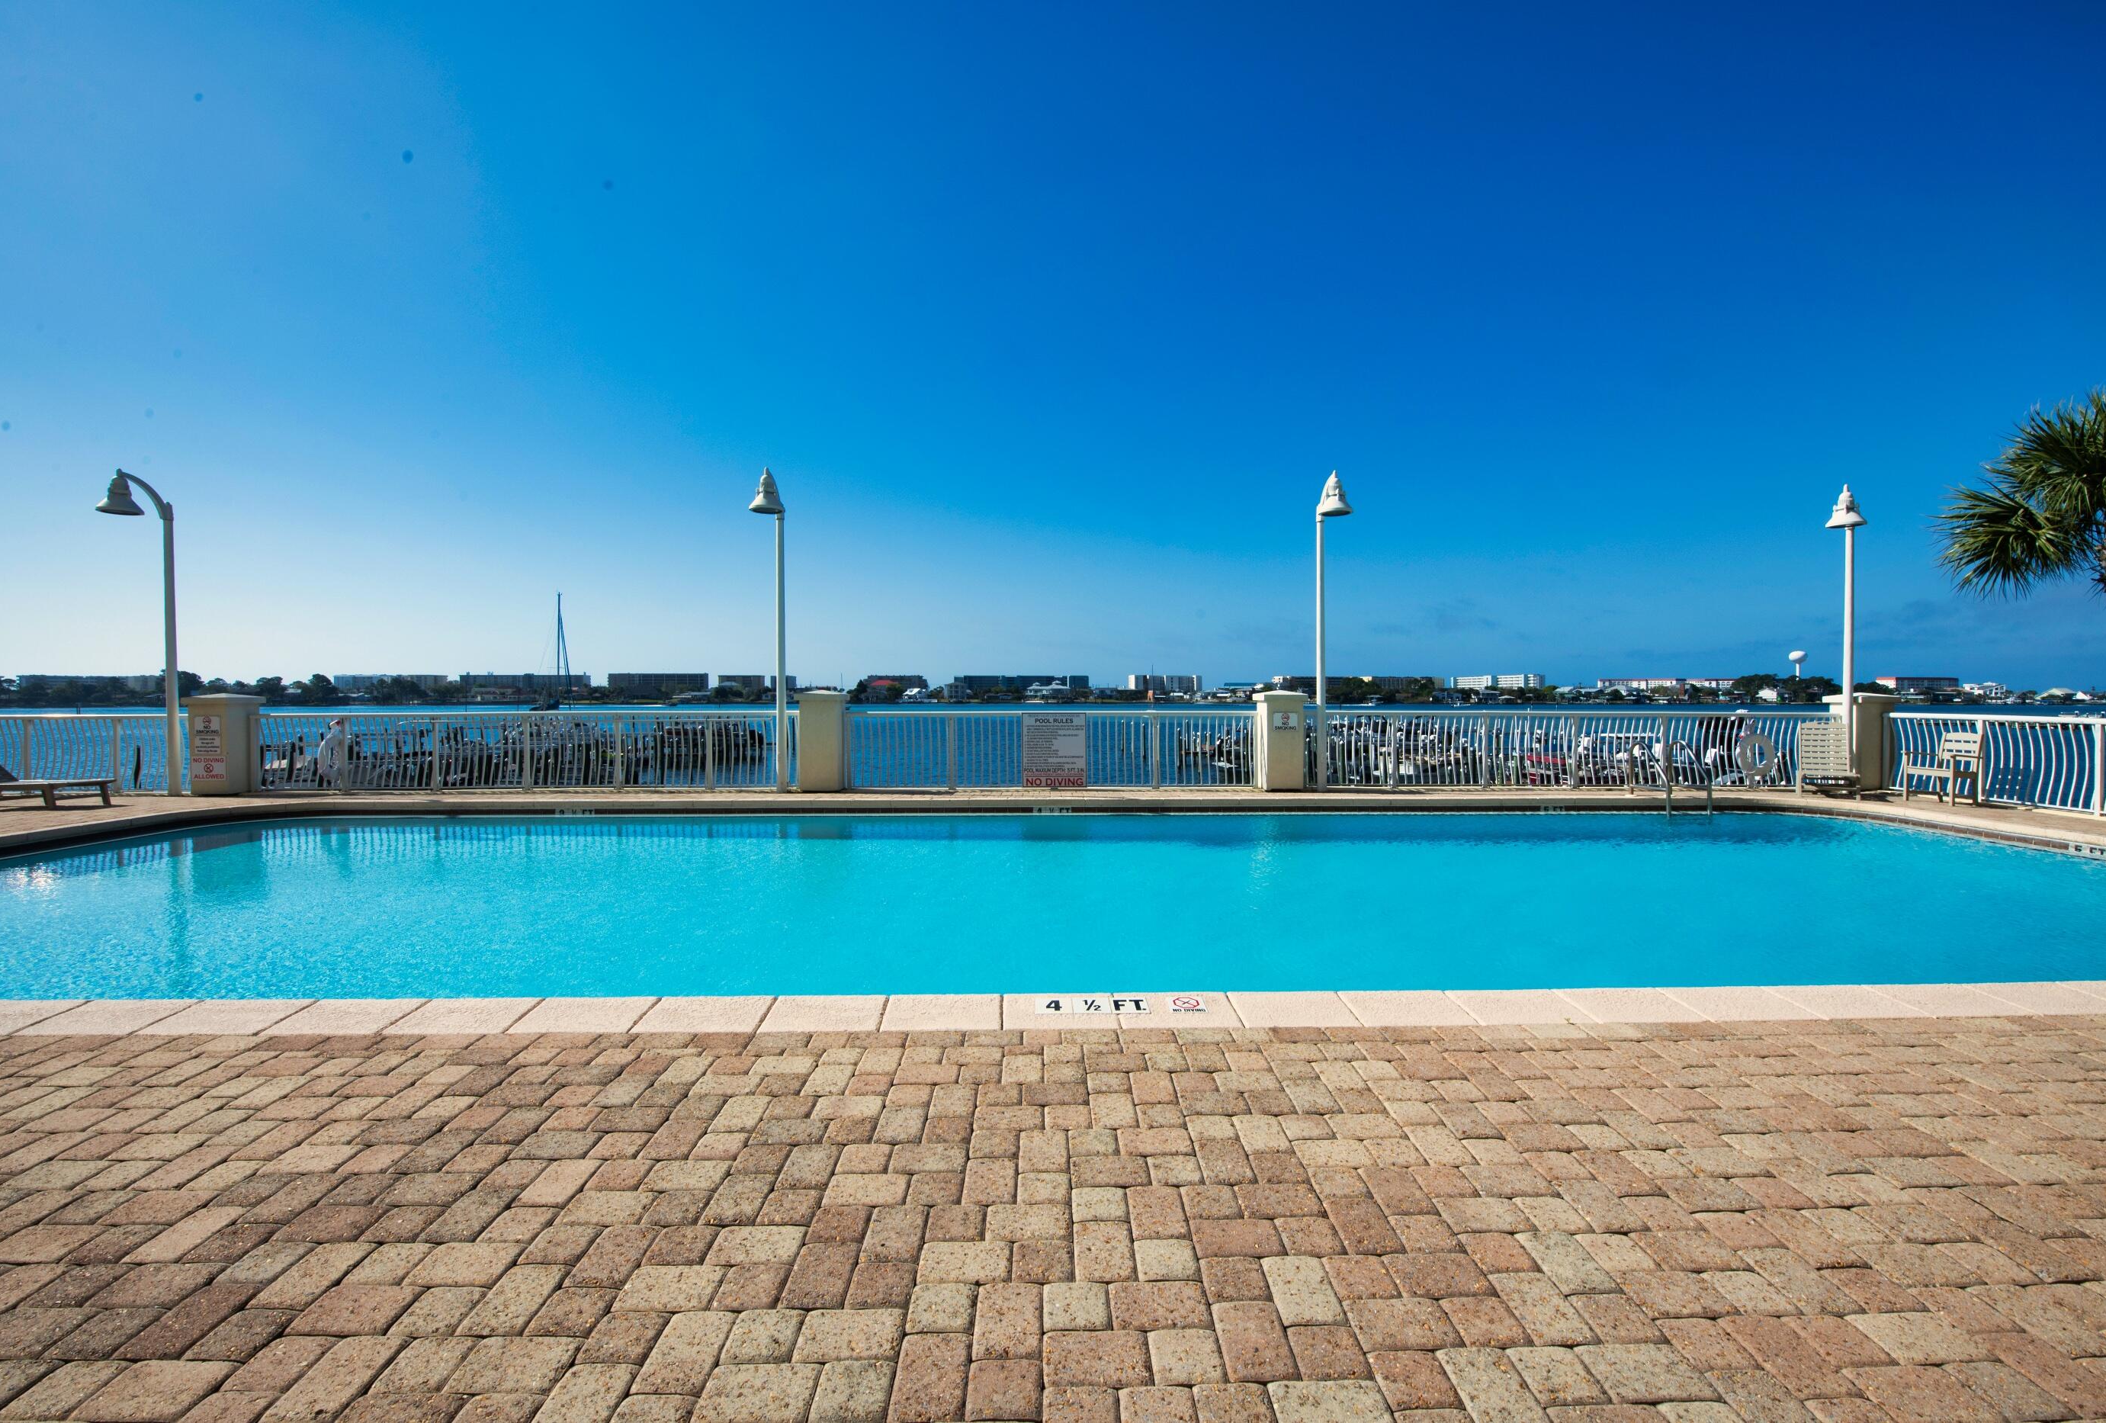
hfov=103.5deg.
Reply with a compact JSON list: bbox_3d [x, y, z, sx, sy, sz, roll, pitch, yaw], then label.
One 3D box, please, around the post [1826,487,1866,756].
[{"bbox_3d":[10.783,-0.972,11.221,0.430,4.200,0.850,1,1,41],"label":"post"}]

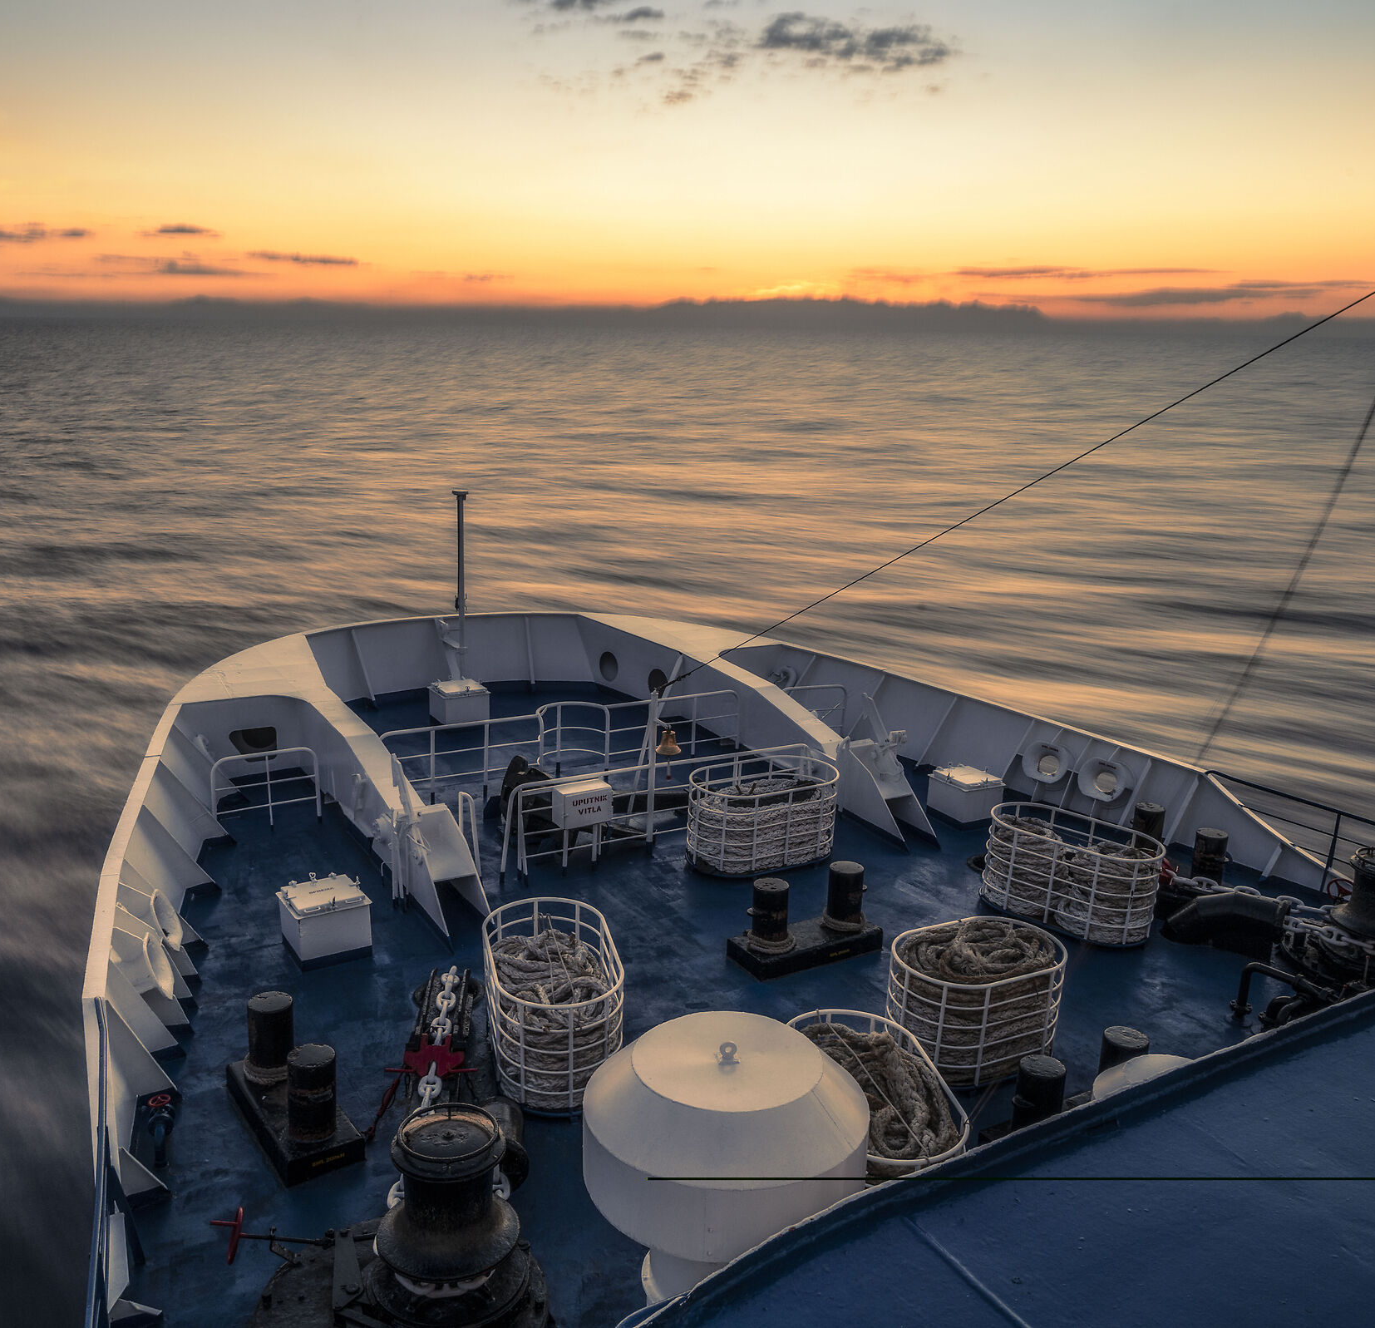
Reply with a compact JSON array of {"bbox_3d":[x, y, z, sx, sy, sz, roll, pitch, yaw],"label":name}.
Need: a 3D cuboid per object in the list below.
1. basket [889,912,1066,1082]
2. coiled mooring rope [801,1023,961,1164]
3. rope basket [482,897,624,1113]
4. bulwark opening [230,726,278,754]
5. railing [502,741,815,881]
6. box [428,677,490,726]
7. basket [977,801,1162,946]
[{"bbox_3d":[2.507,2.934,11.593,1.592,0.960,1.048,-5,18,-26],"label":"basket"},{"bbox_3d":[1.282,3.471,9.645,0.954,0.835,1.775,-1,16,-12],"label":"coiled mooring rope"},{"bbox_3d":[-1.153,2.858,11.298,1.052,0.960,1.893,-1,16,-13],"label":"rope basket"},{"bbox_3d":[-5.528,1.015,16.912,0.591,0.432,0.127,-8,19,-33],"label":"bulwark opening"},{"bbox_3d":[-0.198,1.681,15.233,4.026,1.162,0.140,-6,18,-26],"label":"railing"},{"bbox_3d":[-3.338,0.601,19.529,0.711,0.635,0.711,-6,18,-29],"label":"box"},{"bbox_3d":[4.111,2.241,14.290,1.886,0.960,0.993,14,19,35],"label":"basket"}]

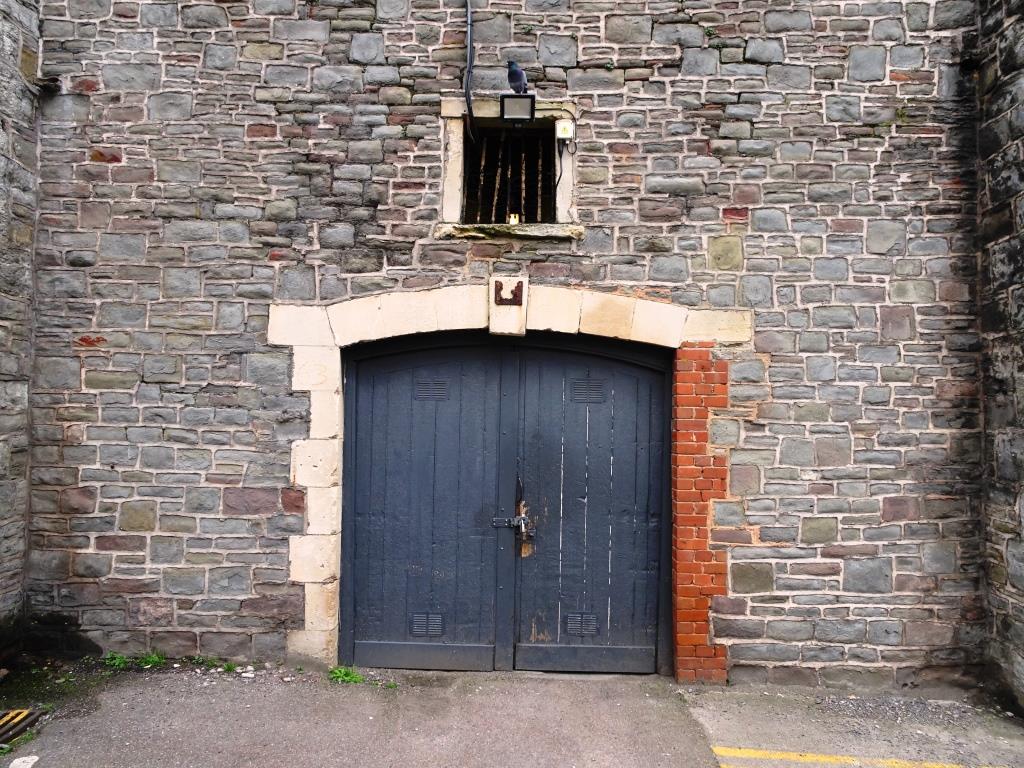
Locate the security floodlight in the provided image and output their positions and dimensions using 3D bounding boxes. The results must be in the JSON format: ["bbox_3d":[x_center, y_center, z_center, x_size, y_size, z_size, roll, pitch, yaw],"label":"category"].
[{"bbox_3d":[0.035,-1.700,4.380,0.208,0.170,0.100,0,6,0],"label":"security floodlight"}]

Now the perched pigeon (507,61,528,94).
[{"bbox_3d":[0.037,-1.890,4.420,0.125,0.225,0.200,-1,-2,30],"label":"perched pigeon"}]

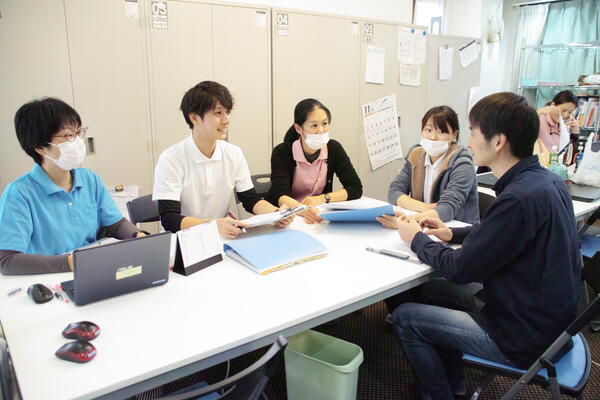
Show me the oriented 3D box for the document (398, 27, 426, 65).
[{"bbox_3d":[1.021,-1.398,4.057,0.320,0.305,0.008,-8,15,-32],"label":"document"}]

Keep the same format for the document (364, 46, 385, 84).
[{"bbox_3d":[0.660,-1.160,3.893,0.230,0.296,0.012,-10,17,-37],"label":"document"}]

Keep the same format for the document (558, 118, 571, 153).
[{"bbox_3d":[1.848,-0.459,3.150,0.010,0.260,0.160,1,14,-21],"label":"document"}]

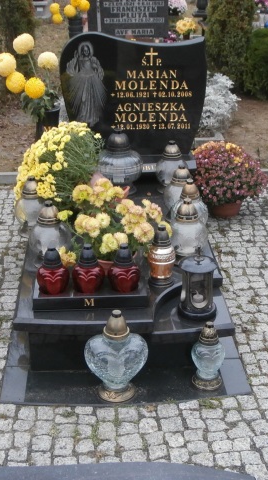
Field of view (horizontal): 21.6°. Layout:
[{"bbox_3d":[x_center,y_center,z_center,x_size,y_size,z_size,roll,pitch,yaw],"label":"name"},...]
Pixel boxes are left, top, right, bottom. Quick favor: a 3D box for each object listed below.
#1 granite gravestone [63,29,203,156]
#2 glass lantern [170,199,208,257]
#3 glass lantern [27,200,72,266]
[{"bbox_3d":[0.000,-0.811,3.929,0.800,0.690,0.090,-1,25,-3],"label":"granite gravestone"},{"bbox_3d":[0.238,-0.048,3.019,0.168,0.270,0.168,-1,26,-3],"label":"glass lantern"},{"bbox_3d":[-0.354,-0.031,2.905,0.183,0.278,0.183,-1,25,-3],"label":"glass lantern"}]

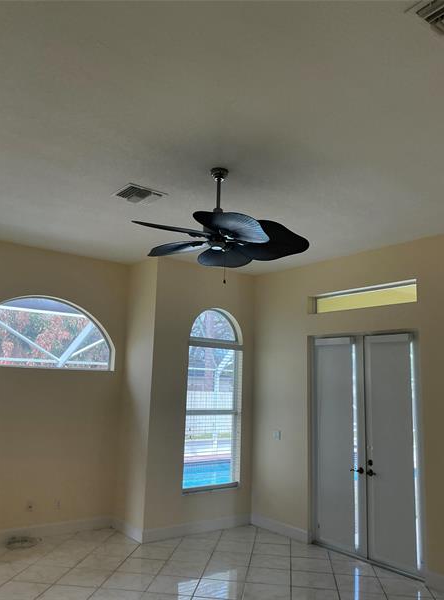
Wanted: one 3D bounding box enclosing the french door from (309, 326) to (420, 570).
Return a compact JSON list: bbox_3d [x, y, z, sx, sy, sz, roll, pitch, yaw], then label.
[{"bbox_3d":[1.551,1.590,5.368,0.130,2.411,1.484,10,-13,-37],"label":"french door"}]

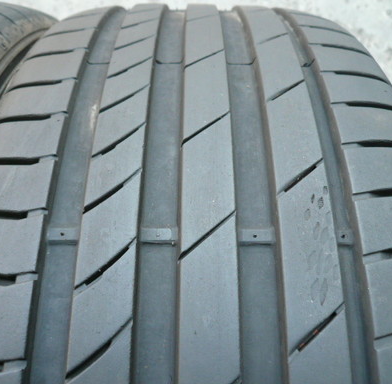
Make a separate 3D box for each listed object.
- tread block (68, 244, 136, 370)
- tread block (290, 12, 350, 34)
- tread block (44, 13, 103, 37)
[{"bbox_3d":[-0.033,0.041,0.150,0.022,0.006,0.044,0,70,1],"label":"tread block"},{"bbox_3d":[0.080,-0.105,0.266,0.035,0.009,0.030,5,36,-4],"label":"tread block"},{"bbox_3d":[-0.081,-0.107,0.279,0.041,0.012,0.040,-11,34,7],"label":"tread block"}]

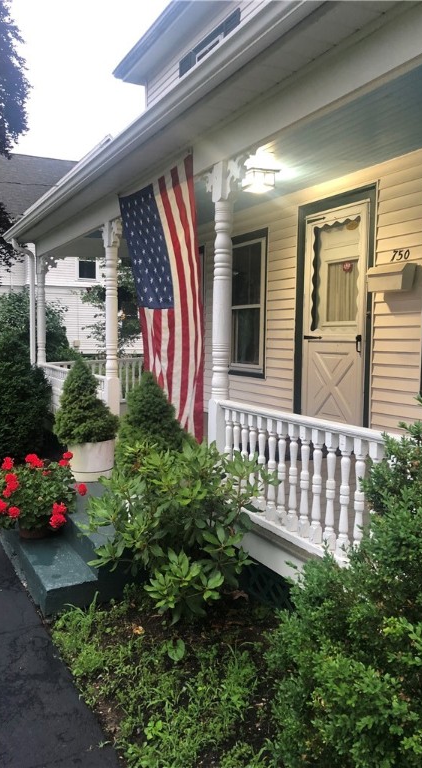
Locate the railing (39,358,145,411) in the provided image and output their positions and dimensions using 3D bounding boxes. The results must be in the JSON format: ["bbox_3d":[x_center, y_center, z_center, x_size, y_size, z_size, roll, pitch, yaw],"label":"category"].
[{"bbox_3d":[-0.953,0.075,7.566,1.600,0.720,3.000,-2,5,-27],"label":"railing"}]

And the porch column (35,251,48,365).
[{"bbox_3d":[-2.309,-0.651,8.496,0.125,2.170,0.125,-2,5,-27],"label":"porch column"}]

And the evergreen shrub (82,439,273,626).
[{"bbox_3d":[-0.212,0.840,3.576,0.900,0.920,0.950,-2,5,-27],"label":"evergreen shrub"}]

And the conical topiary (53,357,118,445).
[{"bbox_3d":[-1.061,0.129,5.335,0.540,0.740,0.540,-2,5,-27],"label":"conical topiary"}]

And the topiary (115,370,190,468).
[{"bbox_3d":[-0.397,0.258,4.187,0.500,0.740,0.500,1,4,0],"label":"topiary"}]

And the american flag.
[{"bbox_3d":[-0.415,-0.511,4.768,0.200,2.080,1.380,-2,5,-27],"label":"american flag"}]

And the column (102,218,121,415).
[{"bbox_3d":[-0.932,-0.425,5.840,0.125,2.170,0.125,-2,5,-27],"label":"column"}]

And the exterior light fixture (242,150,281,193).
[{"bbox_3d":[0.360,-1.553,4.494,0.220,0.230,0.220,-2,5,-27],"label":"exterior light fixture"}]

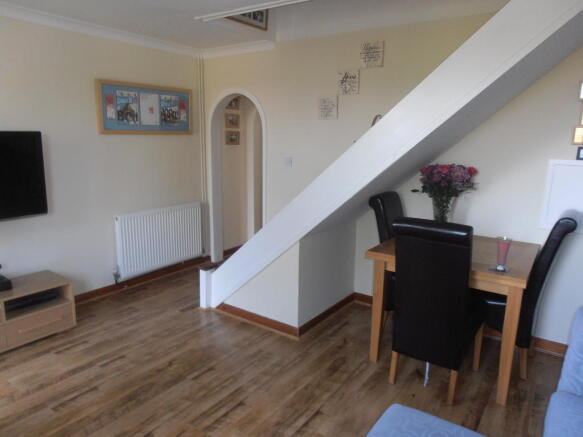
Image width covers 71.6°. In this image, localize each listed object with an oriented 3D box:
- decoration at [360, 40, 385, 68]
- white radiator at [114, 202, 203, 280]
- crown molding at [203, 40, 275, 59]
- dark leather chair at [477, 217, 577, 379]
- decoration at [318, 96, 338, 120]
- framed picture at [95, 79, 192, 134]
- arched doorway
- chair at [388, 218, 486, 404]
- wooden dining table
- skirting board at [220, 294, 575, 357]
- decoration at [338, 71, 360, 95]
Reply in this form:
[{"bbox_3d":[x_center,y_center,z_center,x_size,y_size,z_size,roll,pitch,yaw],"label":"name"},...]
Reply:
[{"bbox_3d":[0.662,-1.349,3.338,0.200,0.200,0.020,9,15,35],"label":"decoration"},{"bbox_3d":[-1.356,0.204,4.193,0.095,0.612,1.000,9,15,35],"label":"white radiator"},{"bbox_3d":[-0.564,-1.722,4.119,0.950,0.085,0.085,9,15,35],"label":"crown molding"},{"bbox_3d":[1.480,0.457,2.735,0.625,1.065,0.440,9,15,35],"label":"dark leather chair"},{"bbox_3d":[0.329,-0.985,3.654,0.200,0.200,0.020,9,15,35],"label":"decoration"},{"bbox_3d":[-1.381,-1.053,3.934,0.030,0.471,1.060,9,15,35],"label":"framed picture"},{"bbox_3d":[-0.562,-0.416,4.518,0.850,1.965,0.180,9,15,35],"label":"arched doorway"},{"bbox_3d":[0.892,0.502,2.459,0.435,1.070,0.620,9,15,35],"label":"chair"},{"bbox_3d":[1.114,0.583,2.796,0.895,0.780,0.900,9,15,35],"label":"wooden dining table"},{"bbox_3d":[0.651,0.850,3.187,2.490,0.080,0.970,9,15,35],"label":"skirting board"},{"bbox_3d":[0.496,-1.166,3.495,0.200,0.200,0.020,9,15,35],"label":"decoration"}]

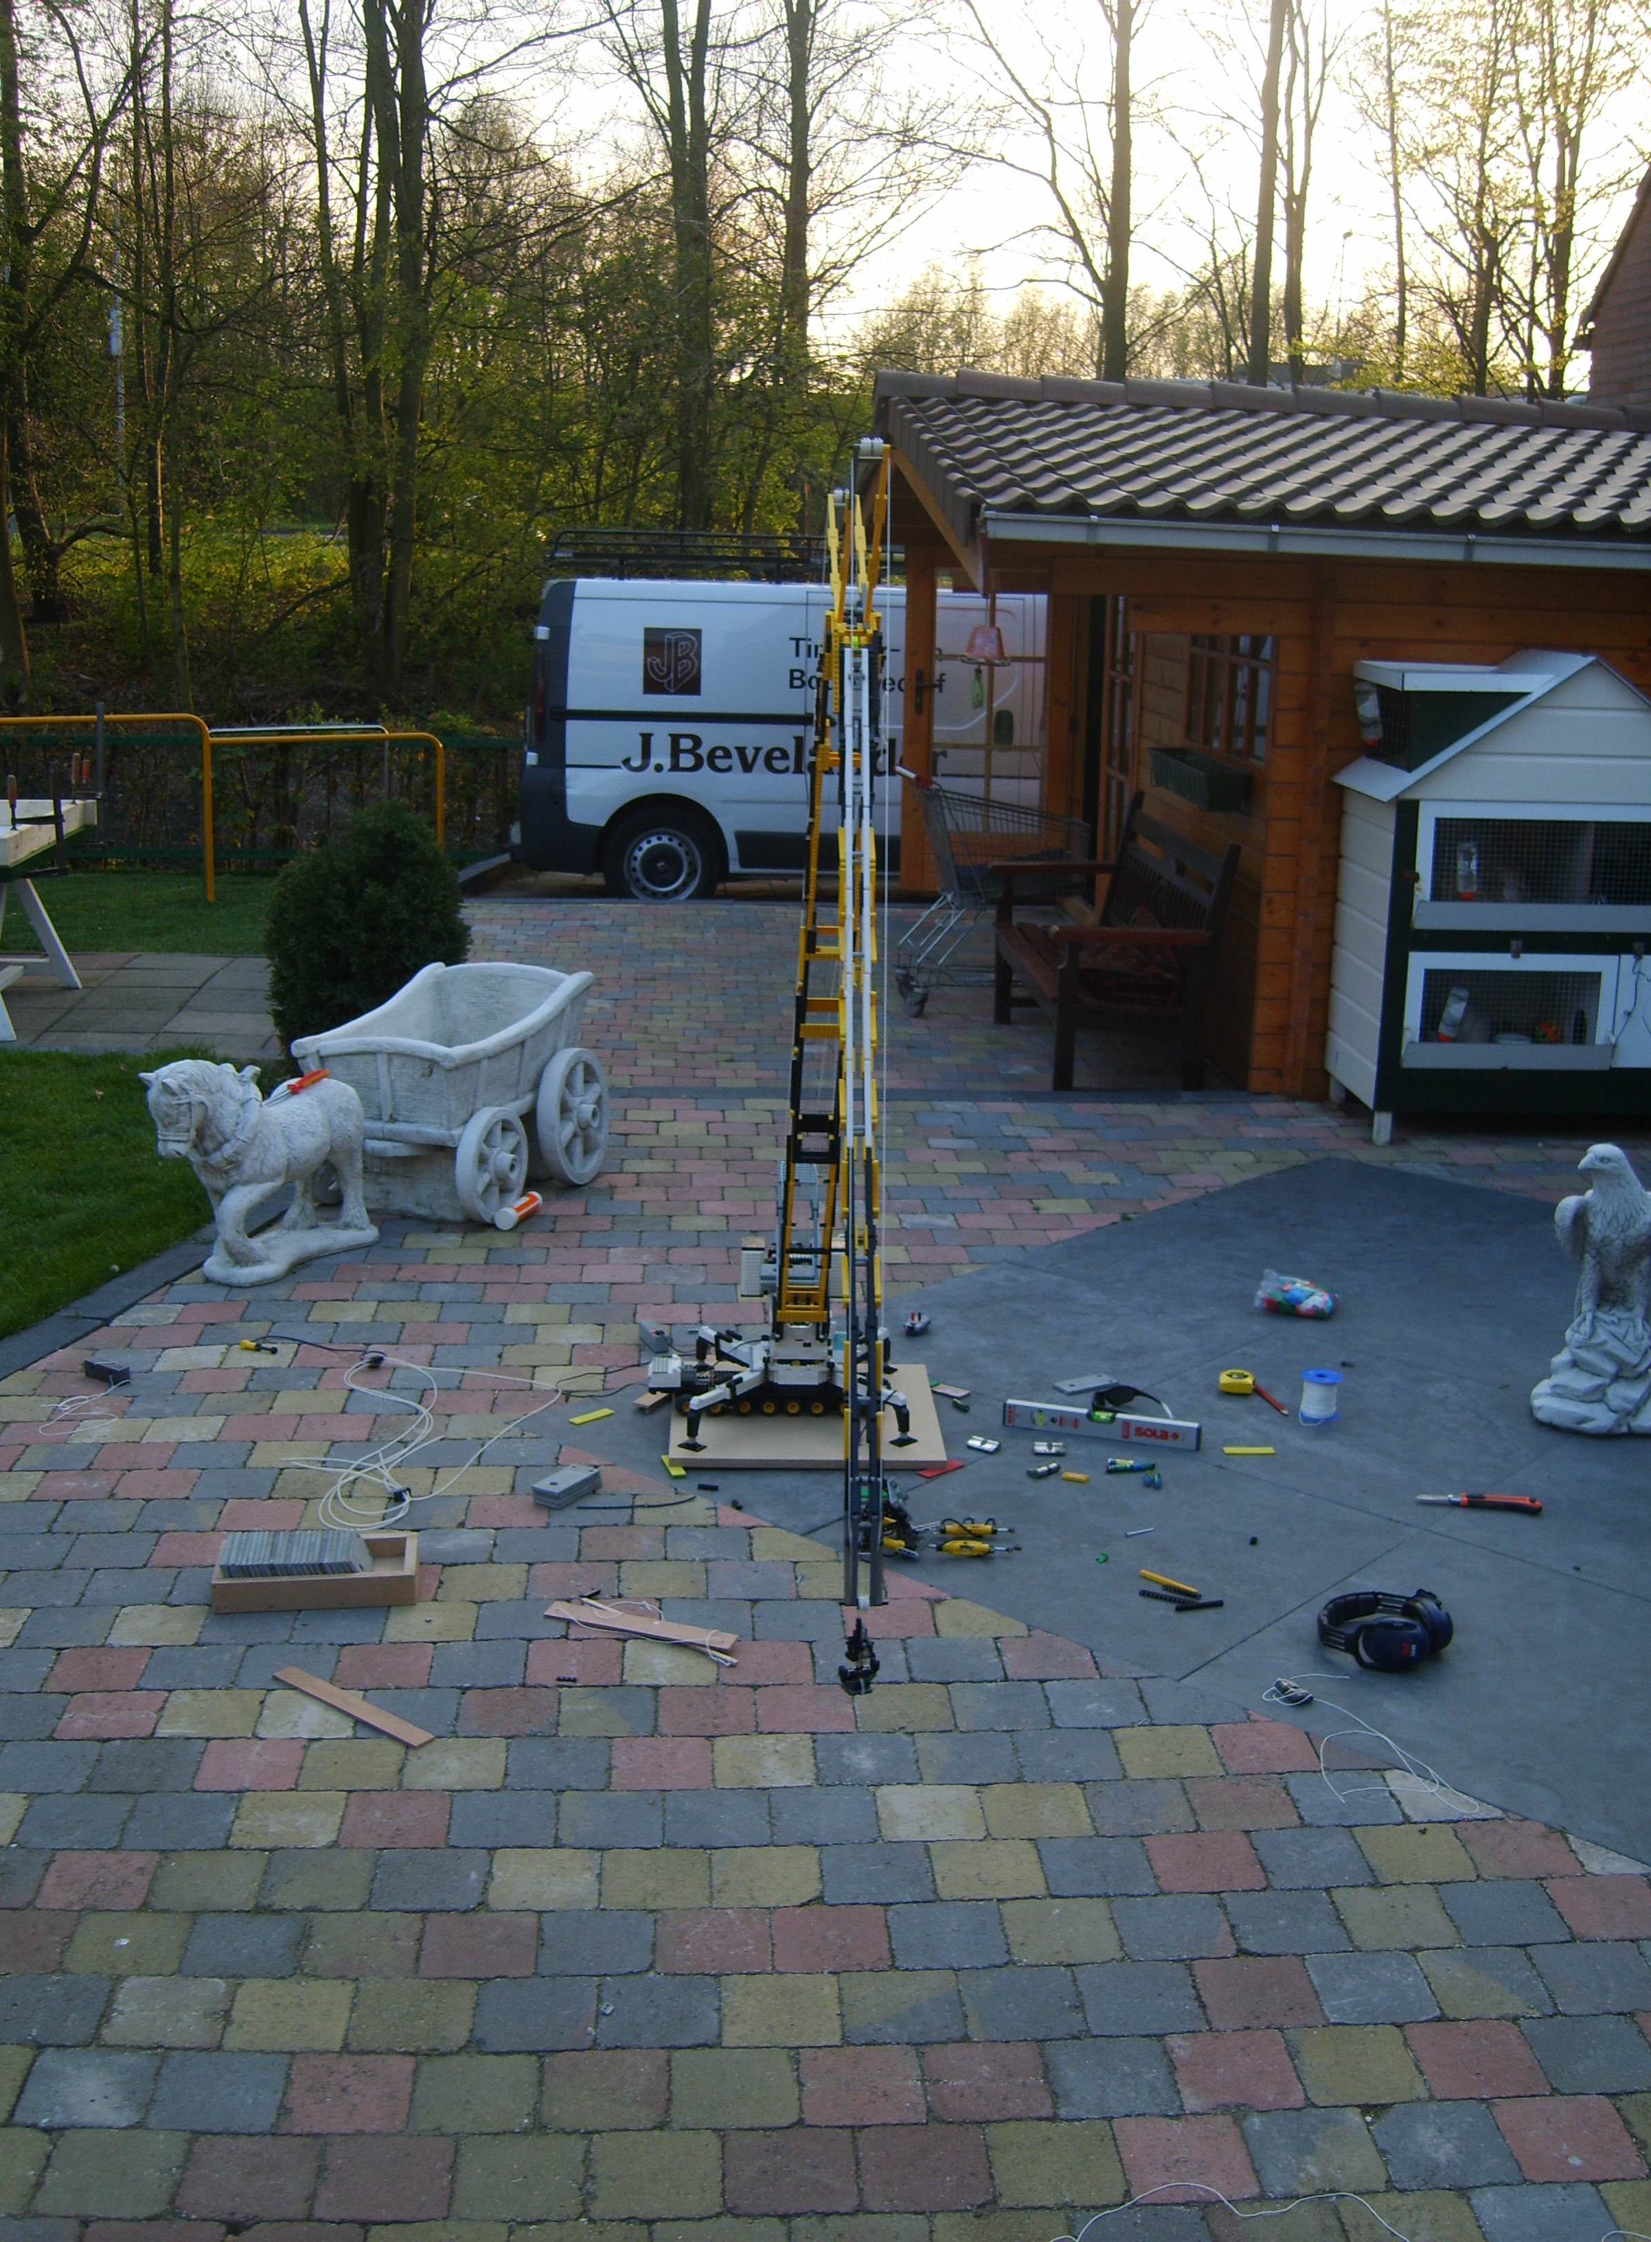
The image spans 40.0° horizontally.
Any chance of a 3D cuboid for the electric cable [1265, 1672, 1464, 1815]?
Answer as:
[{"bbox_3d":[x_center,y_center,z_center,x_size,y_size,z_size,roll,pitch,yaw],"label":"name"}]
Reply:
[{"bbox_3d":[0.794,0.926,3.401,0.178,0.022,0.422,-3,15,-14],"label":"electric cable"}]

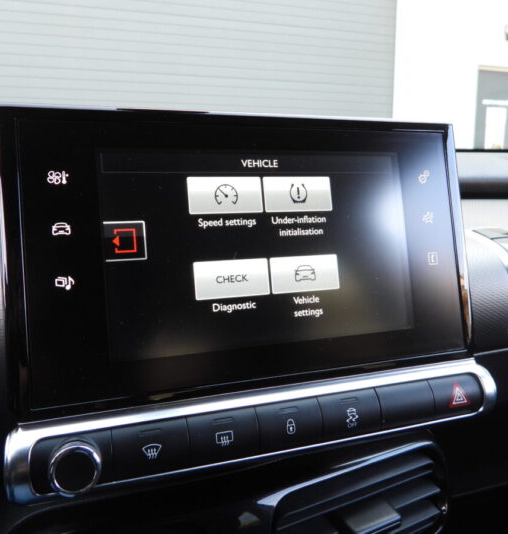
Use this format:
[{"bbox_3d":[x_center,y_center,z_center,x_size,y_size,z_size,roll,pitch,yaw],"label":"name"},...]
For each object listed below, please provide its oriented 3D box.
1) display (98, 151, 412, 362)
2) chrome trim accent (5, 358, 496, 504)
[{"bbox_3d":[0.007,-0.010,0.237,0.153,0.092,0.010,-4,-3,-19],"label":"display"},{"bbox_3d":[0.015,0.070,0.231,0.233,0.029,0.014,-4,-6,-19],"label":"chrome trim accent"}]

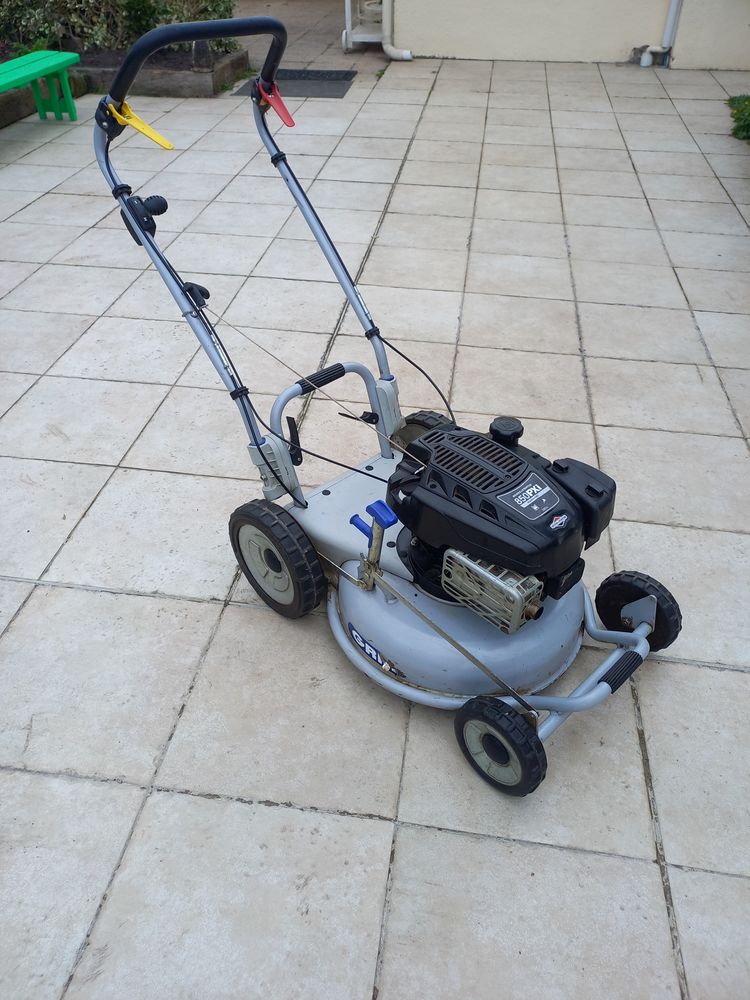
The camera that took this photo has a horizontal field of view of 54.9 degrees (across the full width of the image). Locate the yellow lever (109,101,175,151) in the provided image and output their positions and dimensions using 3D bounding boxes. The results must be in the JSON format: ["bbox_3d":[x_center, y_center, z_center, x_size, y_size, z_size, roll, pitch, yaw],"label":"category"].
[{"bbox_3d":[-0.446,-0.722,1.399,0.143,0.026,0.036,41,49,4],"label":"yellow lever"}]

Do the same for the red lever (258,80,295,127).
[{"bbox_3d":[-0.210,-0.857,1.573,0.036,0.026,0.141,-18,70,-22],"label":"red lever"}]

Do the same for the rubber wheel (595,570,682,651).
[{"bbox_3d":[0.563,0.239,1.550,0.051,0.184,0.184,-31,49,-32],"label":"rubber wheel"}]

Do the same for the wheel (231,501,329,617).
[{"bbox_3d":[-0.217,0.133,1.590,0.064,0.276,0.276,-31,49,-32],"label":"wheel"}]

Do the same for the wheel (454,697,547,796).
[{"bbox_3d":[0.225,0.442,1.301,0.051,0.184,0.184,-31,49,-32],"label":"wheel"}]

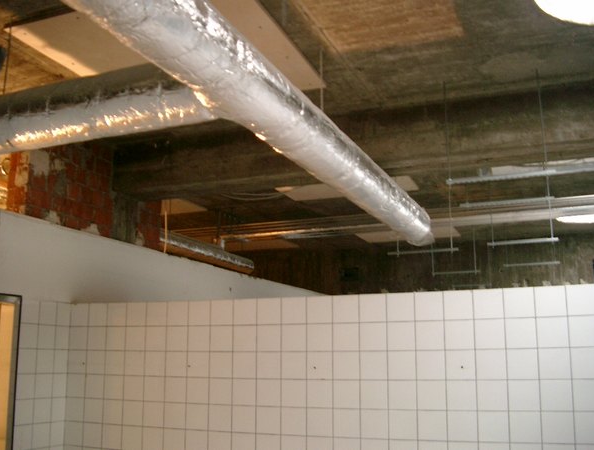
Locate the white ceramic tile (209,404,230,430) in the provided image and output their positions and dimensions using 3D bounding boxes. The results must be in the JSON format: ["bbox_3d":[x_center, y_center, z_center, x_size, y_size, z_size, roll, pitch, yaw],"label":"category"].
[{"bbox_3d":[-0.440,1.109,3.686,0.150,0.150,0.010,-5,-13,21],"label":"white ceramic tile"}]

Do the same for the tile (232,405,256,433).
[{"bbox_3d":[-0.300,1.091,3.606,0.150,0.150,0.010,-5,-13,21],"label":"tile"}]

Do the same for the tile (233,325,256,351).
[{"bbox_3d":[-0.298,0.648,3.667,0.150,0.150,0.008,-5,-13,21],"label":"tile"}]

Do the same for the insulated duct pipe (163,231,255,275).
[{"bbox_3d":[-1.016,0.340,7.365,0.210,0.210,2.290,-5,-13,21],"label":"insulated duct pipe"}]

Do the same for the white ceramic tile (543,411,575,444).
[{"bbox_3d":[1.243,0.959,3.037,0.150,0.150,0.009,-5,-13,21],"label":"white ceramic tile"}]

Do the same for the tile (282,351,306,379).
[{"bbox_3d":[-0.017,0.772,3.526,0.150,0.150,0.008,-5,-13,21],"label":"tile"}]

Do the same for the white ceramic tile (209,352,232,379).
[{"bbox_3d":[-0.442,0.810,3.721,0.150,0.150,0.010,-5,-13,21],"label":"white ceramic tile"}]

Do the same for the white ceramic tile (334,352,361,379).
[{"bbox_3d":[0.265,0.754,3.446,0.150,0.150,0.010,-5,-13,21],"label":"white ceramic tile"}]

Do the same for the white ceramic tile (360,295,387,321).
[{"bbox_3d":[0.406,0.446,3.449,0.150,0.150,0.010,-5,-13,21],"label":"white ceramic tile"}]

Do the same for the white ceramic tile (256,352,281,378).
[{"bbox_3d":[-0.158,0.784,3.587,0.150,0.150,0.009,-5,-13,21],"label":"white ceramic tile"}]

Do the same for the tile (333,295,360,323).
[{"bbox_3d":[0.264,0.456,3.484,0.150,0.150,0.009,-5,-13,21],"label":"tile"}]

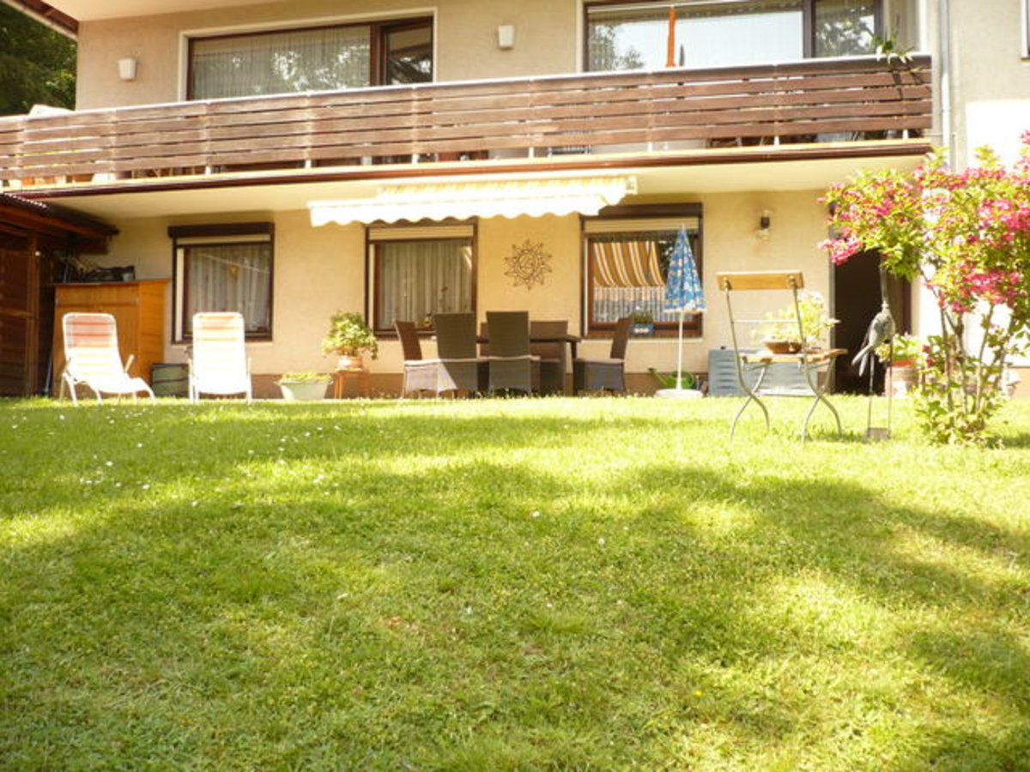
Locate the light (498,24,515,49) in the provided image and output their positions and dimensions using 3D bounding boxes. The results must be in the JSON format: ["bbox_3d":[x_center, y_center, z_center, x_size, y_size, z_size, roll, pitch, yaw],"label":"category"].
[{"bbox_3d":[-0.109,-4.691,13.966,0.220,0.310,0.150,0,-3,13],"label":"light"}]

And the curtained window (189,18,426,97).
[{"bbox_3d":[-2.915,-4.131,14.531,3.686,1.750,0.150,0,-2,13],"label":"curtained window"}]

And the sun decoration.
[{"bbox_3d":[0.176,-1.620,13.792,0.675,0.664,0.050,0,-3,13],"label":"sun decoration"}]

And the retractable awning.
[{"bbox_3d":[-0.391,-2.078,11.484,3.149,0.849,2.145,0,-2,13],"label":"retractable awning"}]

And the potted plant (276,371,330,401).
[{"bbox_3d":[-2.550,-0.012,12.501,0.580,0.380,0.450,0,-2,13],"label":"potted plant"}]

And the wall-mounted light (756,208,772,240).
[{"bbox_3d":[3.122,-2.026,13.041,0.200,0.412,0.220,0,-3,13],"label":"wall-mounted light"}]

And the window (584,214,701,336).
[{"bbox_3d":[1.643,-1.454,13.466,1.541,1.665,0.150,0,-3,13],"label":"window"}]

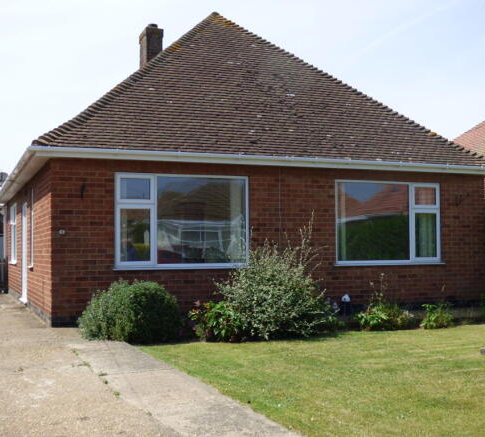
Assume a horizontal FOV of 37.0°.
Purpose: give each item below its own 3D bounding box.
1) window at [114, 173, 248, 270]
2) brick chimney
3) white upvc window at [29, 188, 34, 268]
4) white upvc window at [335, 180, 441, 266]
[{"bbox_3d":[-0.932,0.046,11.460,2.223,1.498,0.110,1,-3,-22],"label":"window"},{"bbox_3d":[-2.554,-4.710,20.240,0.486,1.303,0.788,1,-3,-22],"label":"brick chimney"},{"bbox_3d":[-3.903,0.162,13.442,0.110,1.503,0.728,1,-3,-22],"label":"white upvc window"},{"bbox_3d":[2.614,0.081,12.869,2.201,1.491,0.110,1,-3,-22],"label":"white upvc window"}]

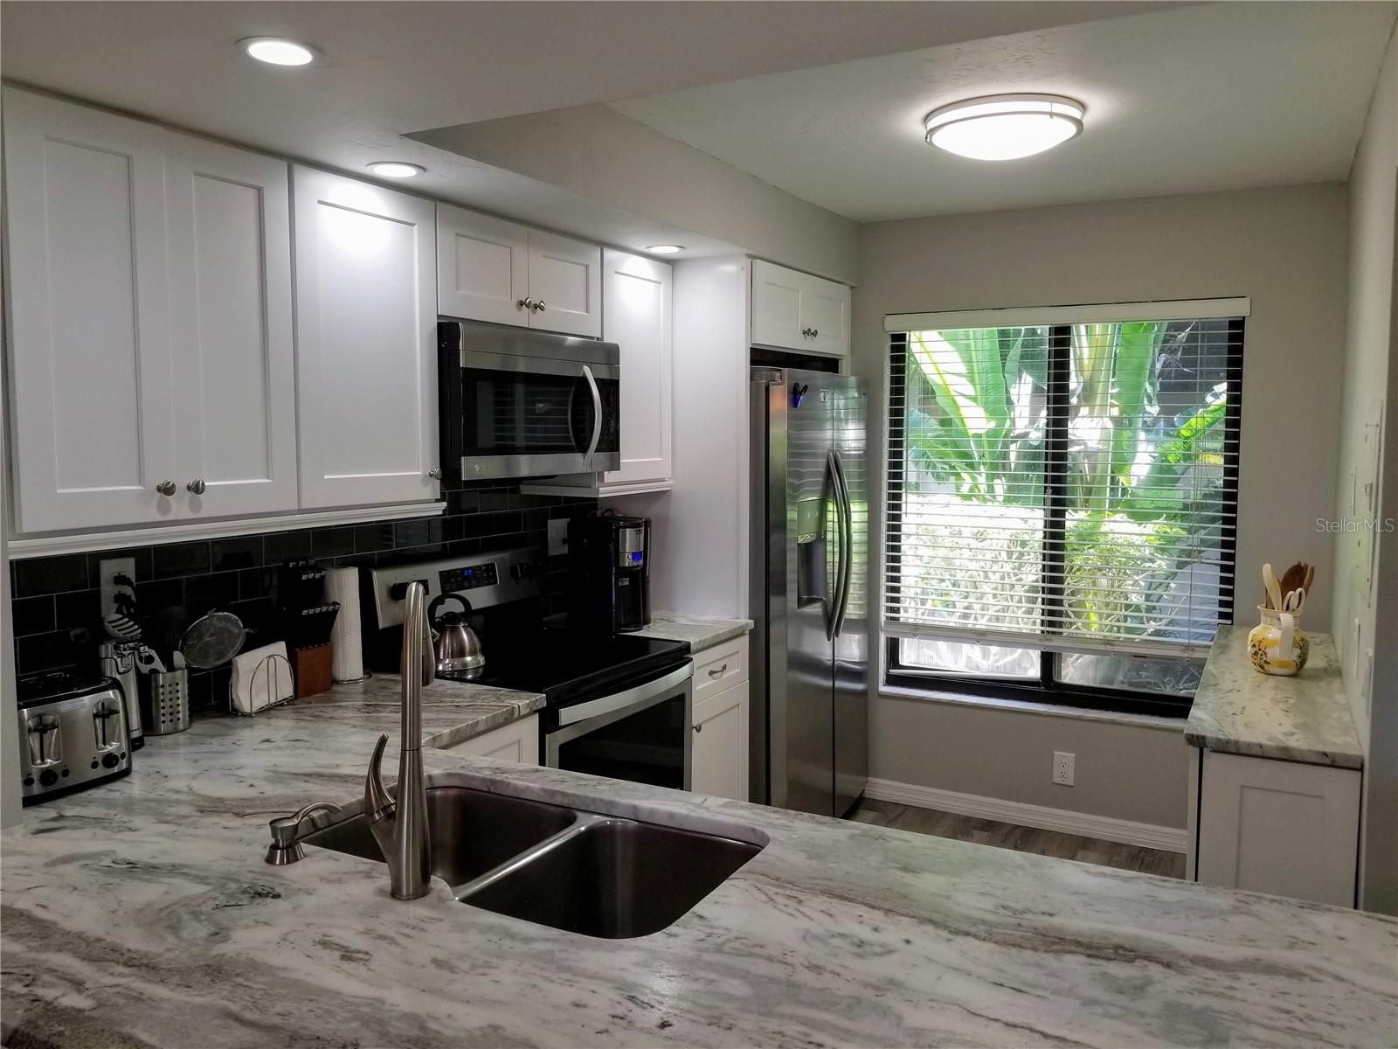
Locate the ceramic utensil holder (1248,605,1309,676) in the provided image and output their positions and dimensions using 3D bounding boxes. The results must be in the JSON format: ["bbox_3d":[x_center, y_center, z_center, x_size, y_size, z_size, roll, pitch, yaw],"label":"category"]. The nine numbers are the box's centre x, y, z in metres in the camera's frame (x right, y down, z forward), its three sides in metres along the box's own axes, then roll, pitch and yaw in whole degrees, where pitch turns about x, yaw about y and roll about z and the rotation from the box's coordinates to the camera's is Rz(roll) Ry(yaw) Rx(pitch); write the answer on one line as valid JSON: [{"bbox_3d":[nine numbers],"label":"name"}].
[{"bbox_3d":[1.700,0.341,3.082,0.163,0.185,0.180,1,5,17],"label":"ceramic utensil holder"}]

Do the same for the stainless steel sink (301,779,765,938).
[{"bbox_3d":[-0.279,0.648,1.722,0.736,0.216,0.465,3,6,28],"label":"stainless steel sink"}]

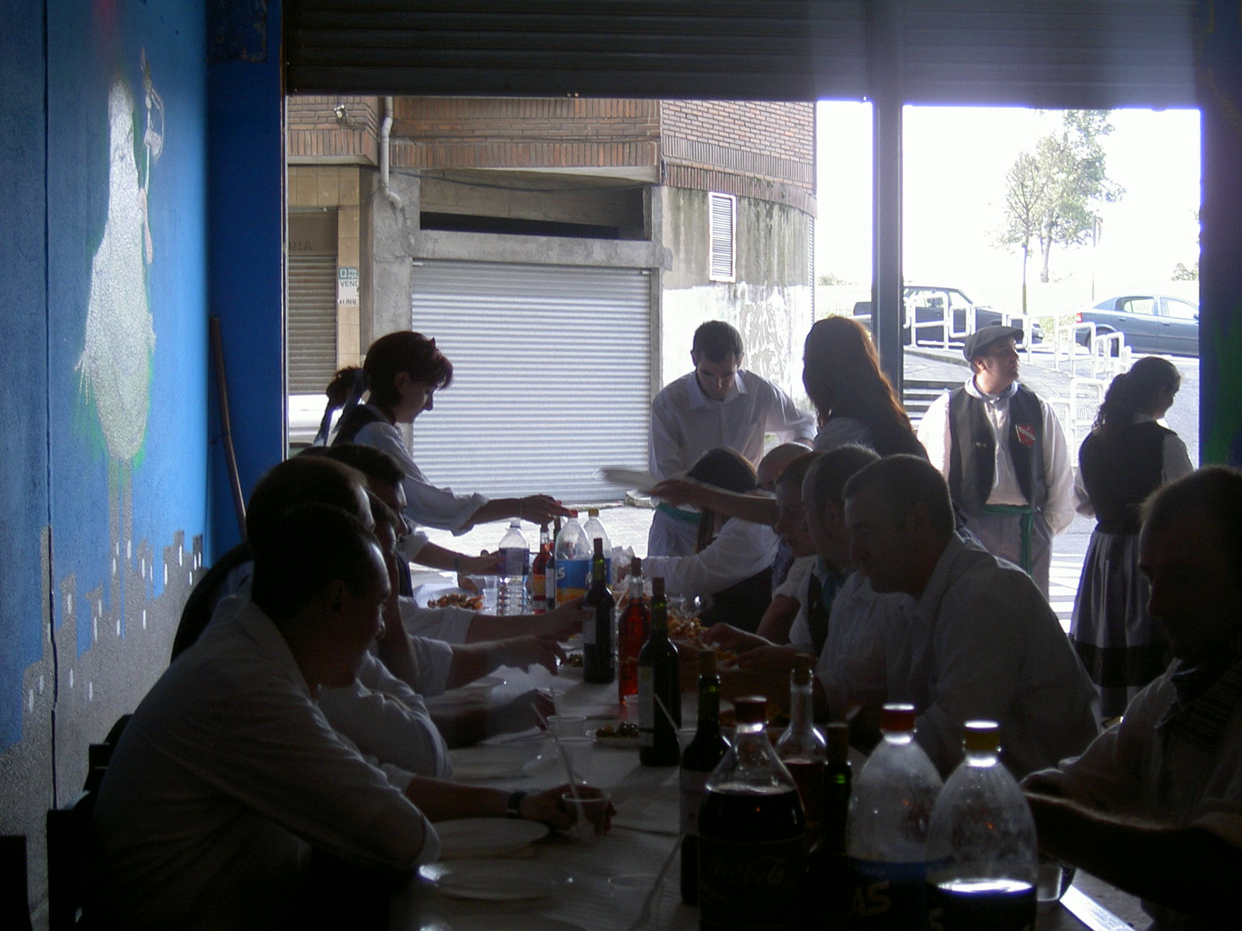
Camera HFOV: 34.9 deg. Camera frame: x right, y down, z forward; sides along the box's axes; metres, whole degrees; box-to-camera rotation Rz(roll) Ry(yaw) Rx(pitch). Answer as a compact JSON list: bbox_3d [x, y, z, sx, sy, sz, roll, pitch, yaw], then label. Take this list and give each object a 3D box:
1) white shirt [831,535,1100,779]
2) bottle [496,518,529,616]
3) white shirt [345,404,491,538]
[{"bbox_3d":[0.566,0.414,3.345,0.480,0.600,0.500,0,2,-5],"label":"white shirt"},{"bbox_3d":[-0.307,0.319,5.664,0.090,0.318,0.090,0,2,0],"label":"bottle"},{"bbox_3d":[-0.588,0.056,5.655,0.430,0.480,0.440,-1,2,-14],"label":"white shirt"}]

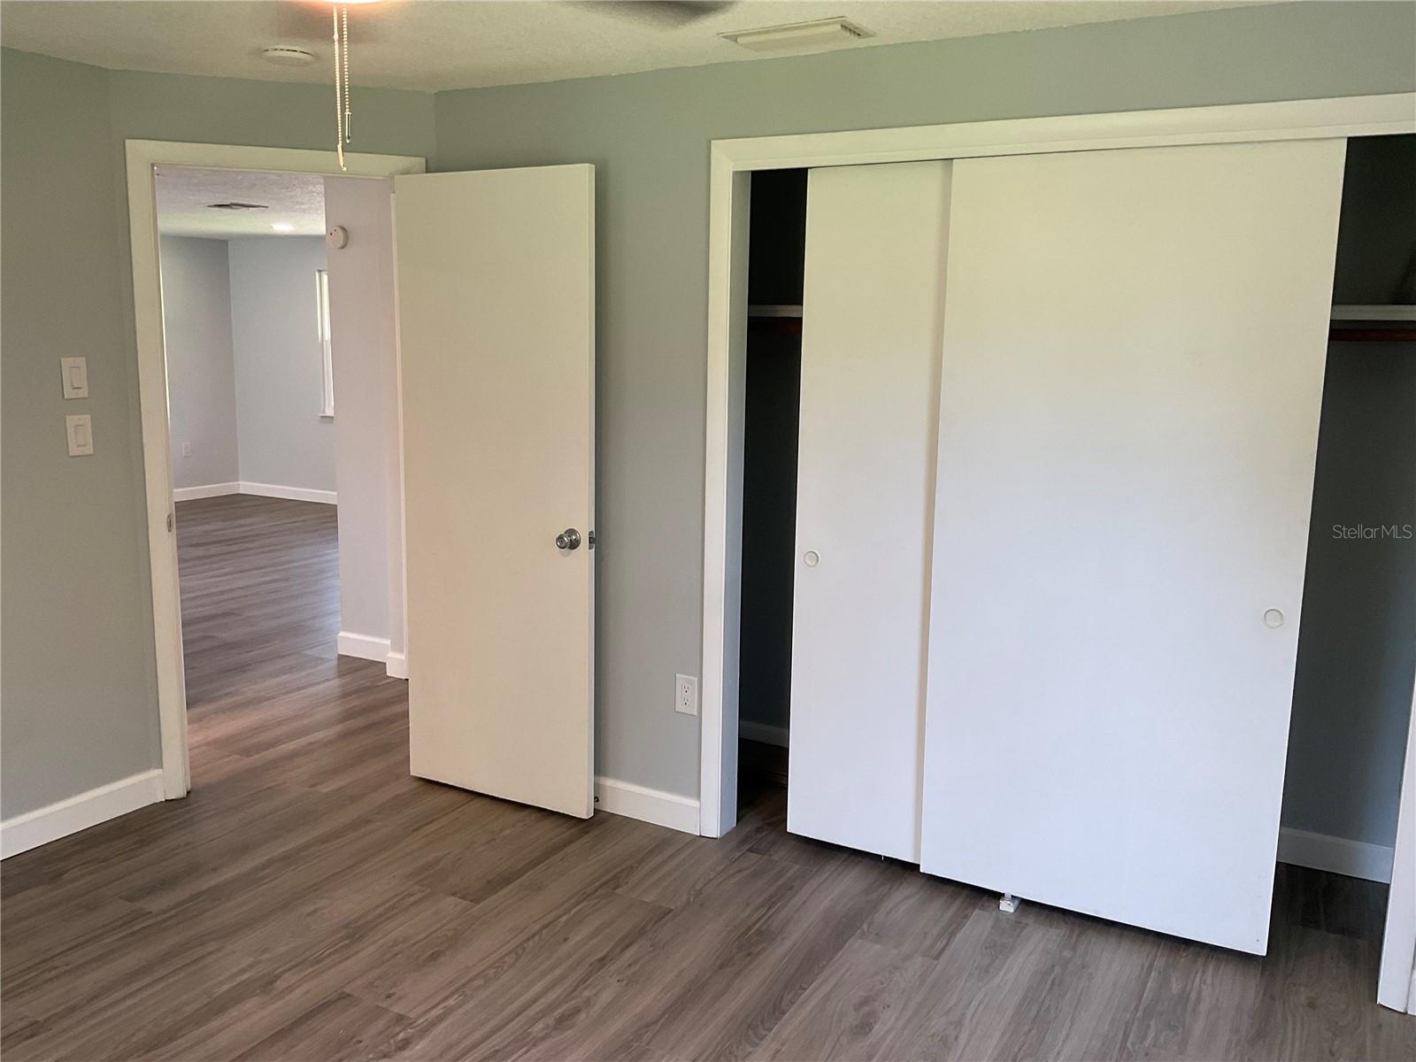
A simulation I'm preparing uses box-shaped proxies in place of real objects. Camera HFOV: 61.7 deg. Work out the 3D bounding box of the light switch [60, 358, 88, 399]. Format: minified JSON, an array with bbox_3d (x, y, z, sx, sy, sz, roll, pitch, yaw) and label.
[{"bbox_3d":[-1.895,-0.458,3.554,0.012,0.118,0.074,6,11,29],"label":"light switch"}]

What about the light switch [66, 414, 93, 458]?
[{"bbox_3d":[-1.897,-0.288,3.585,0.012,0.118,0.074,6,11,29],"label":"light switch"}]

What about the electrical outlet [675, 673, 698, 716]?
[{"bbox_3d":[-0.067,0.514,3.713,0.074,0.120,0.011,6,11,28],"label":"electrical outlet"}]

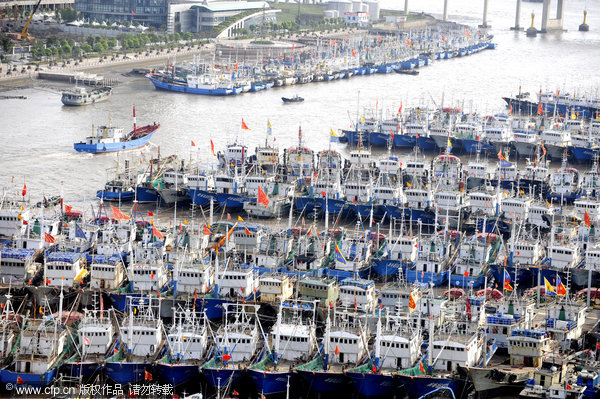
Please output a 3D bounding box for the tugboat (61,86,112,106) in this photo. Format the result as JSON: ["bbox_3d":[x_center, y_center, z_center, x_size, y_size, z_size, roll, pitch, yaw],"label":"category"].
[{"bbox_3d":[-67.880,-33.090,716.090,6.000,4.800,18.500,5,10,30],"label":"tugboat"}]

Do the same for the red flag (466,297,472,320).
[{"bbox_3d":[25.560,16.470,339.000,1.000,3.400,0.500,-2,9,-15],"label":"red flag"}]

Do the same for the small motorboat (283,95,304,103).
[{"bbox_3d":[-2.080,-32.420,720.960,6.500,2.000,2.000,-2,9,-15],"label":"small motorboat"}]

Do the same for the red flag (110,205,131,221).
[{"bbox_3d":[-34.170,2.470,428.000,3.700,3.000,0.500,-2,9,-10],"label":"red flag"}]

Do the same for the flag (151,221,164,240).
[{"bbox_3d":[-26.940,5.860,425.000,2.600,3.600,0.500,-2,9,-10],"label":"flag"}]

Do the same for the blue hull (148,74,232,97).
[{"bbox_3d":[-36.710,-38.140,748.430,30.000,5.000,6.200,5,10,30],"label":"blue hull"}]

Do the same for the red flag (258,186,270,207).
[{"bbox_3d":[-6.790,-0.570,430.000,2.300,3.700,0.500,-2,9,-10],"label":"red flag"}]

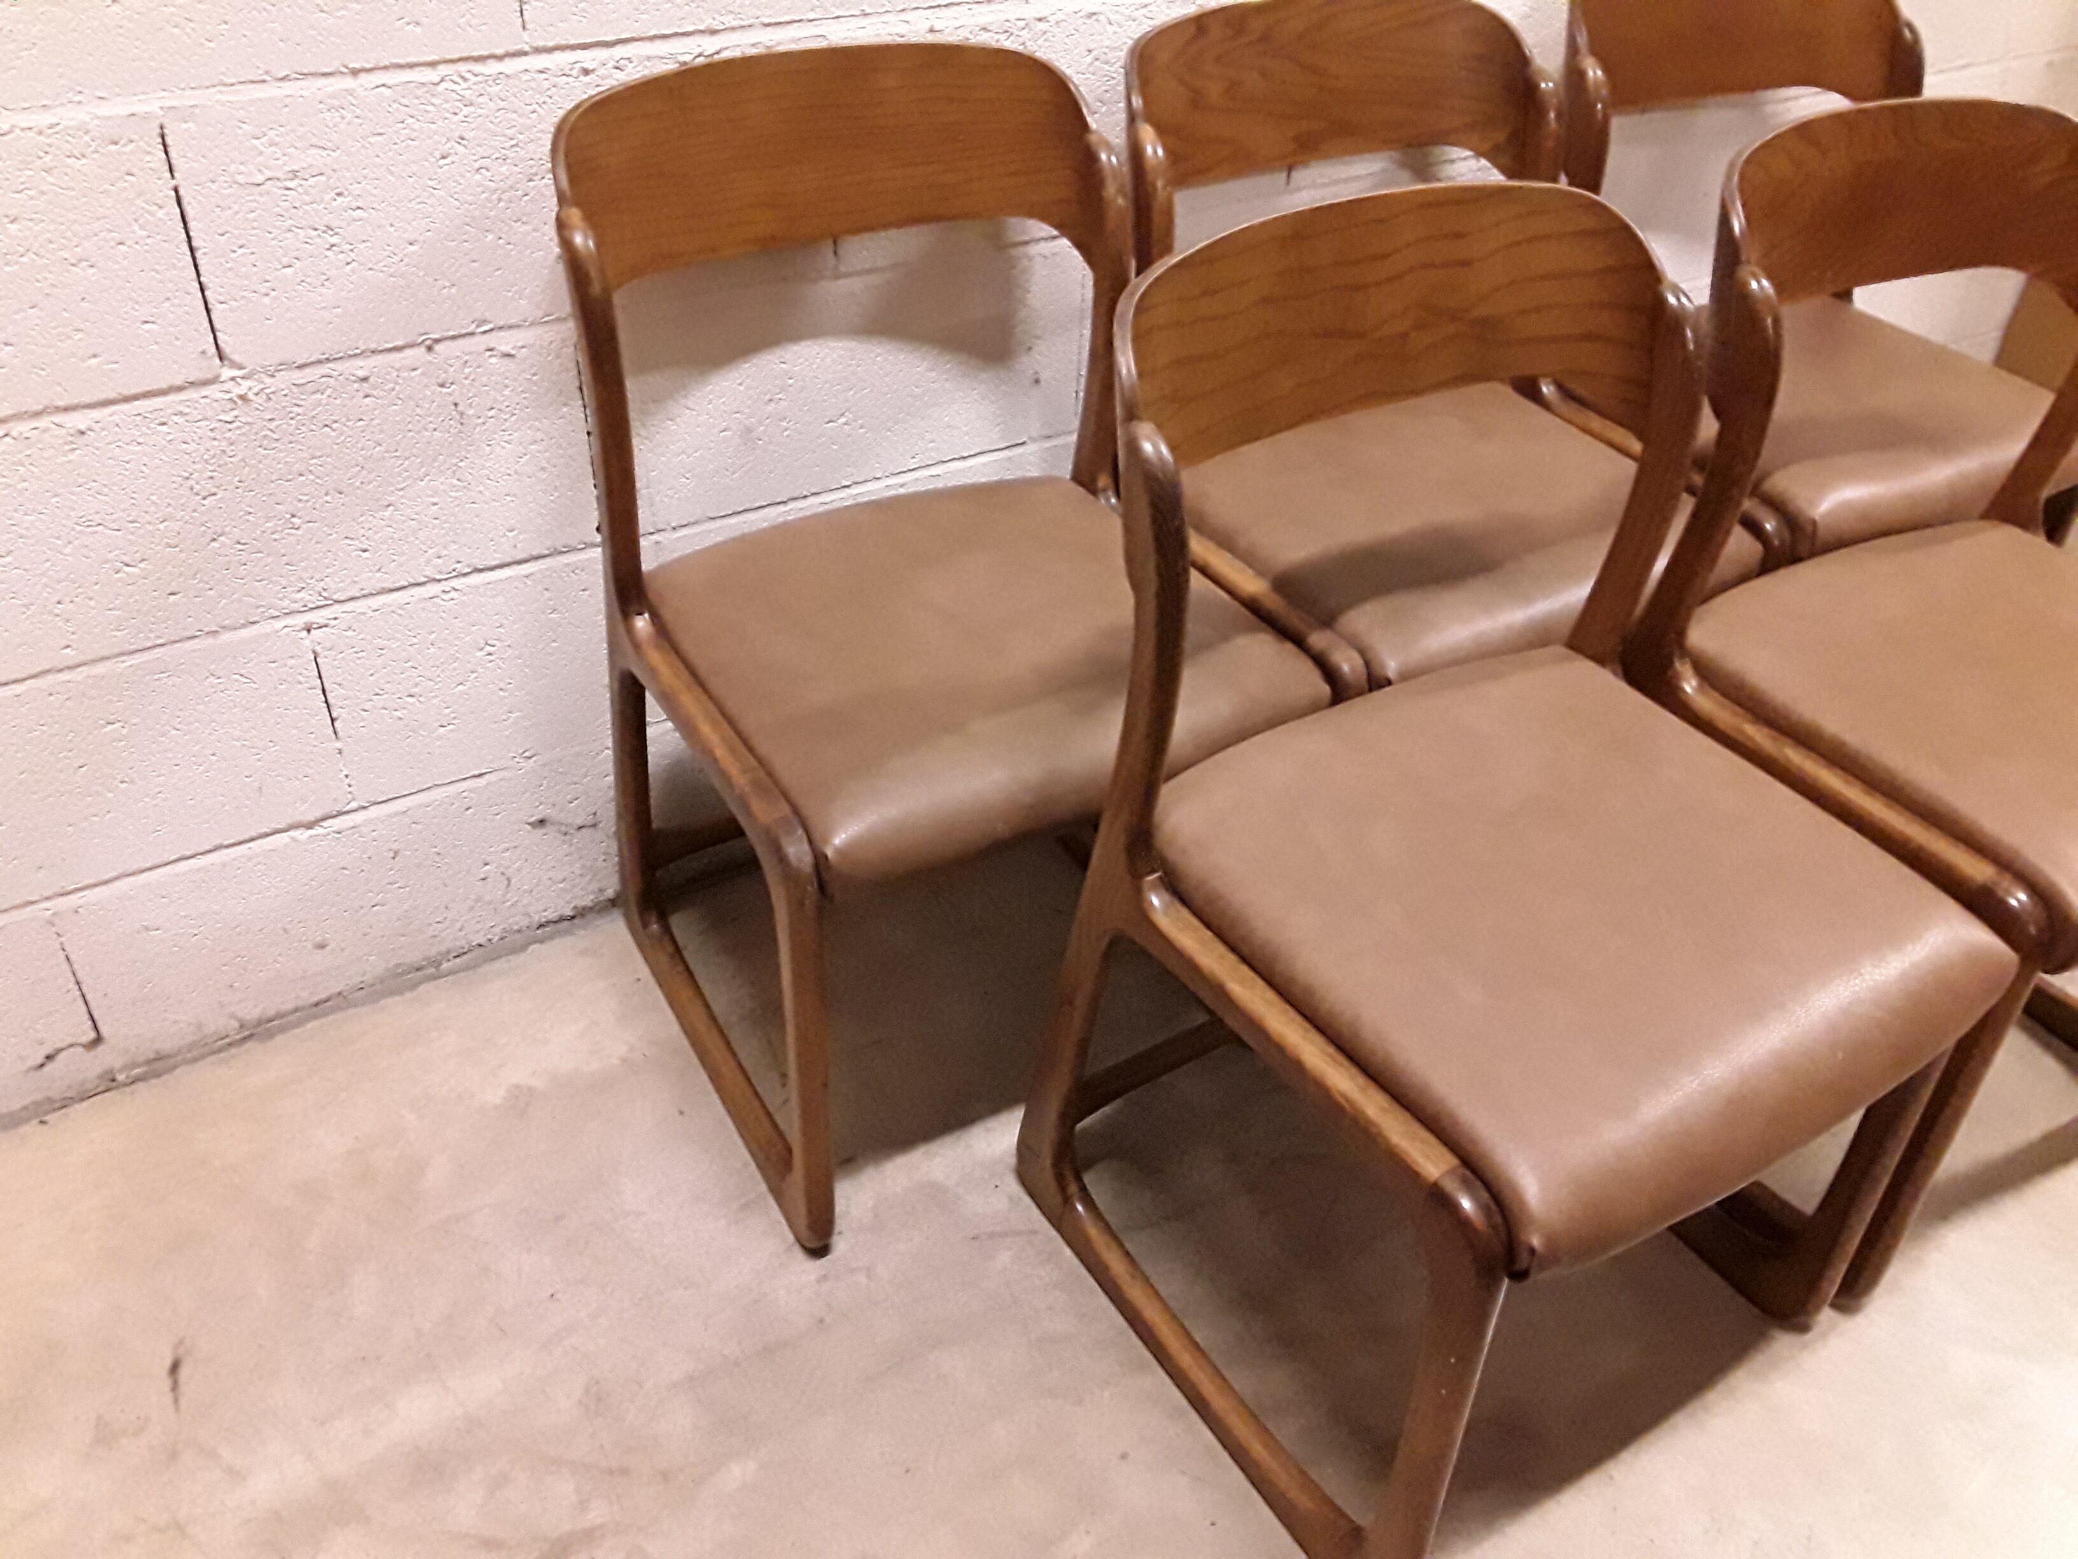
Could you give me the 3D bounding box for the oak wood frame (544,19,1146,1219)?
[{"bbox_3d":[-0.073,-0.120,1.297,0.473,0.808,0.460,-18,41,-25],"label":"oak wood frame"}]

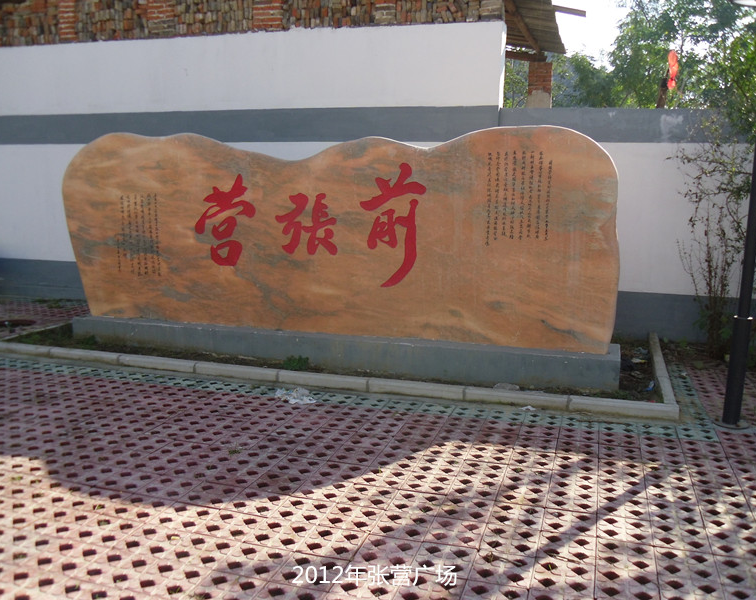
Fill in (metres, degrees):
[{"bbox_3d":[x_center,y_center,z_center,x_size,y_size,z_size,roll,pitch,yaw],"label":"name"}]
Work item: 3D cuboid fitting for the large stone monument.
[{"bbox_3d":[-0.590,-0.520,6.600,5.400,2.060,0.590,4,10,17],"label":"large stone monument"}]

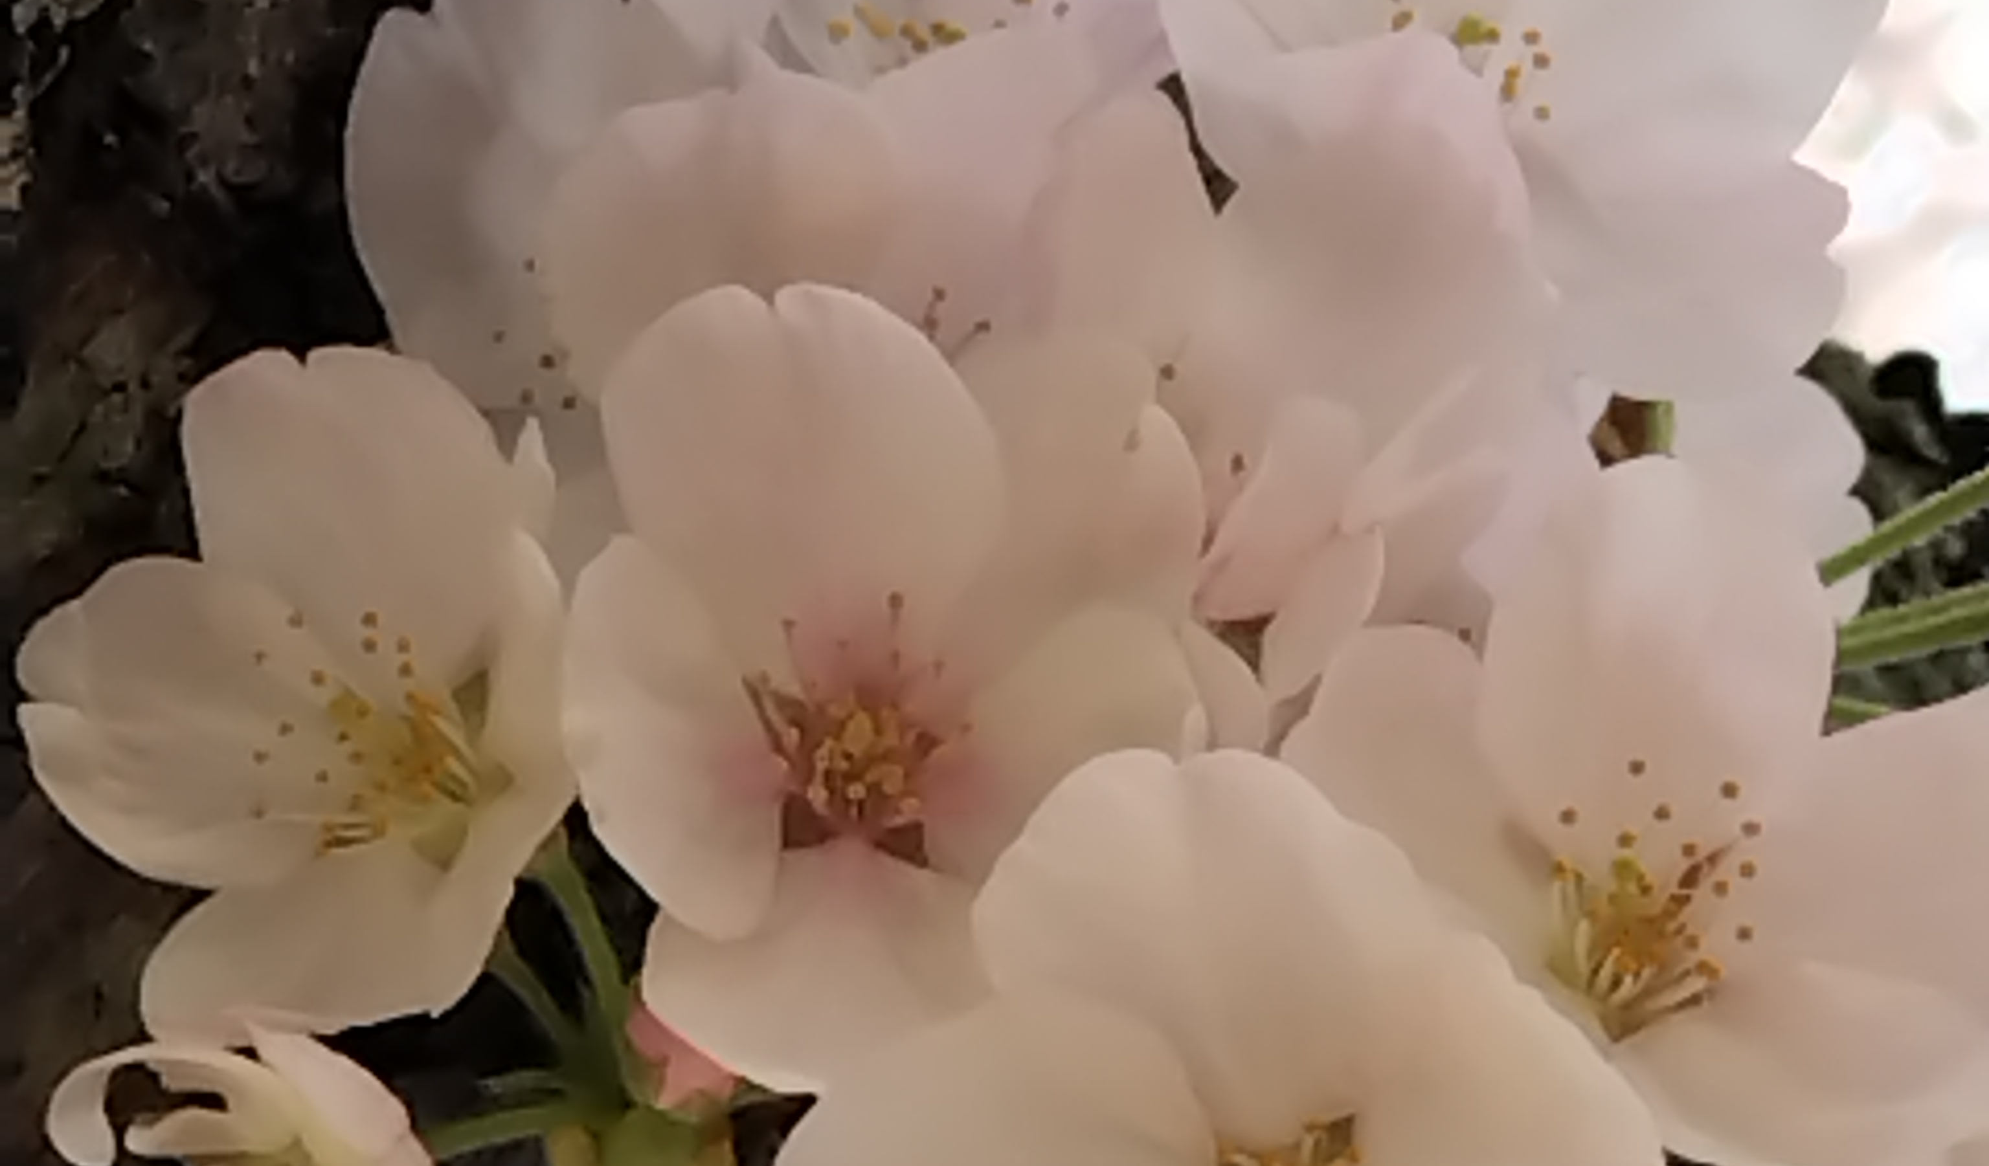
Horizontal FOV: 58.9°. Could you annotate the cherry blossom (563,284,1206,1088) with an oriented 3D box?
[{"bbox_3d":[-0.006,0.006,0.096,0.036,0.043,0.018,0,-15,-2],"label":"cherry blossom"}]

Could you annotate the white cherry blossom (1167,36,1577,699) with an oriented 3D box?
[{"bbox_3d":[0.022,-0.013,0.104,0.029,0.036,0.022,-1,0,9],"label":"white cherry blossom"}]

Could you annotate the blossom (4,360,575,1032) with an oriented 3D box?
[{"bbox_3d":[-0.042,0.006,0.107,0.034,0.041,0.020,-2,-9,17],"label":"blossom"}]

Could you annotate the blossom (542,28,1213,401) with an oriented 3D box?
[{"bbox_3d":[-0.007,-0.021,0.110,0.041,0.034,0.020,0,-12,0],"label":"blossom"}]

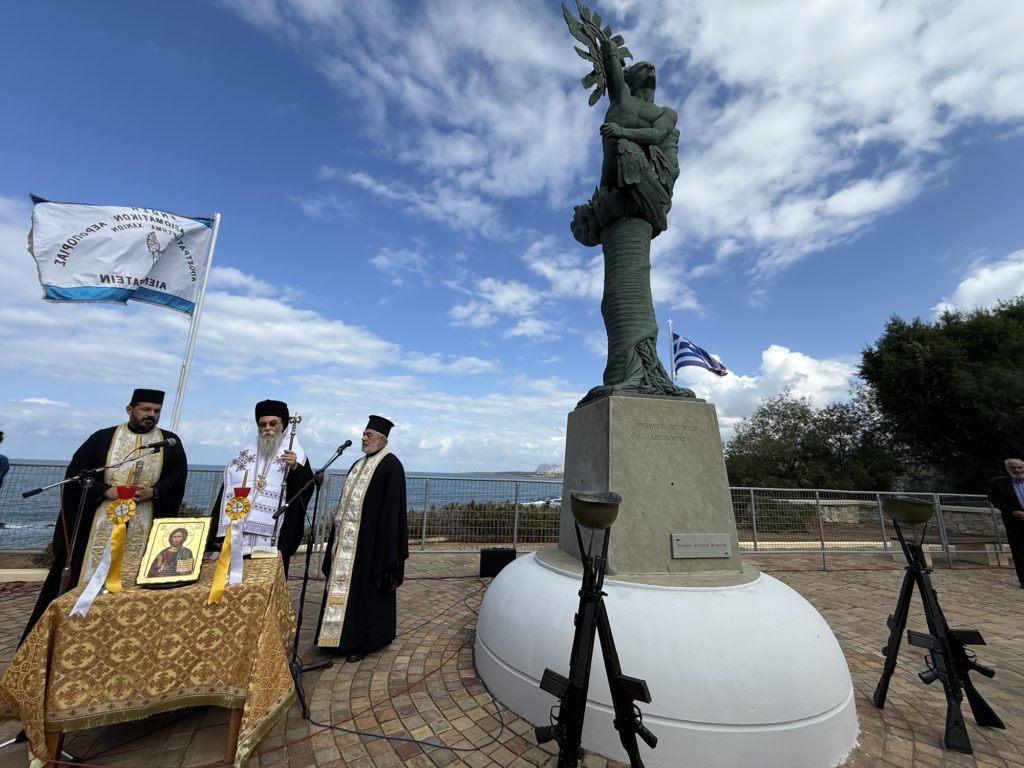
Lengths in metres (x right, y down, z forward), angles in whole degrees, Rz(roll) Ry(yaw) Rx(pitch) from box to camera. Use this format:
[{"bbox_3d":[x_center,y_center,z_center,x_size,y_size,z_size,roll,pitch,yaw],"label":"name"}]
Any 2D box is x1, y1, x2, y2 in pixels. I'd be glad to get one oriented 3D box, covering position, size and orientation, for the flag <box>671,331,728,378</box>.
[{"bbox_3d":[3.674,-0.578,8.114,0.940,0.900,0.350,-7,-15,36],"label":"flag"}]

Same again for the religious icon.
[{"bbox_3d":[-1.626,0.808,2.007,0.230,0.295,0.035,8,-28,-28],"label":"religious icon"}]

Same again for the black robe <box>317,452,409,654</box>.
[{"bbox_3d":[-1.163,1.290,3.329,0.630,1.430,0.530,-8,-16,38],"label":"black robe"}]

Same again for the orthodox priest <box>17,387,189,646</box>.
[{"bbox_3d":[-2.669,0.934,2.784,0.520,1.825,0.700,-6,-14,31],"label":"orthodox priest"}]

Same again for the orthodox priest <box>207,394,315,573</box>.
[{"bbox_3d":[-1.867,1.028,2.996,0.700,1.822,0.480,8,-14,-27],"label":"orthodox priest"}]

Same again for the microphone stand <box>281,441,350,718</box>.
[{"bbox_3d":[-1.293,1.128,2.695,0.580,1.530,0.650,-6,-14,30],"label":"microphone stand"}]

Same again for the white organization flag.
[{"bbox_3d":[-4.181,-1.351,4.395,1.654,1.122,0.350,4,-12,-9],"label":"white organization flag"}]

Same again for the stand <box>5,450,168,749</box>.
[{"bbox_3d":[-2.172,1.014,2.050,0.800,1.430,0.620,2,-12,-1],"label":"stand"}]

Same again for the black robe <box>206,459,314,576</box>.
[{"bbox_3d":[-1.871,1.190,2.961,0.700,1.450,0.480,8,-14,-27],"label":"black robe"}]

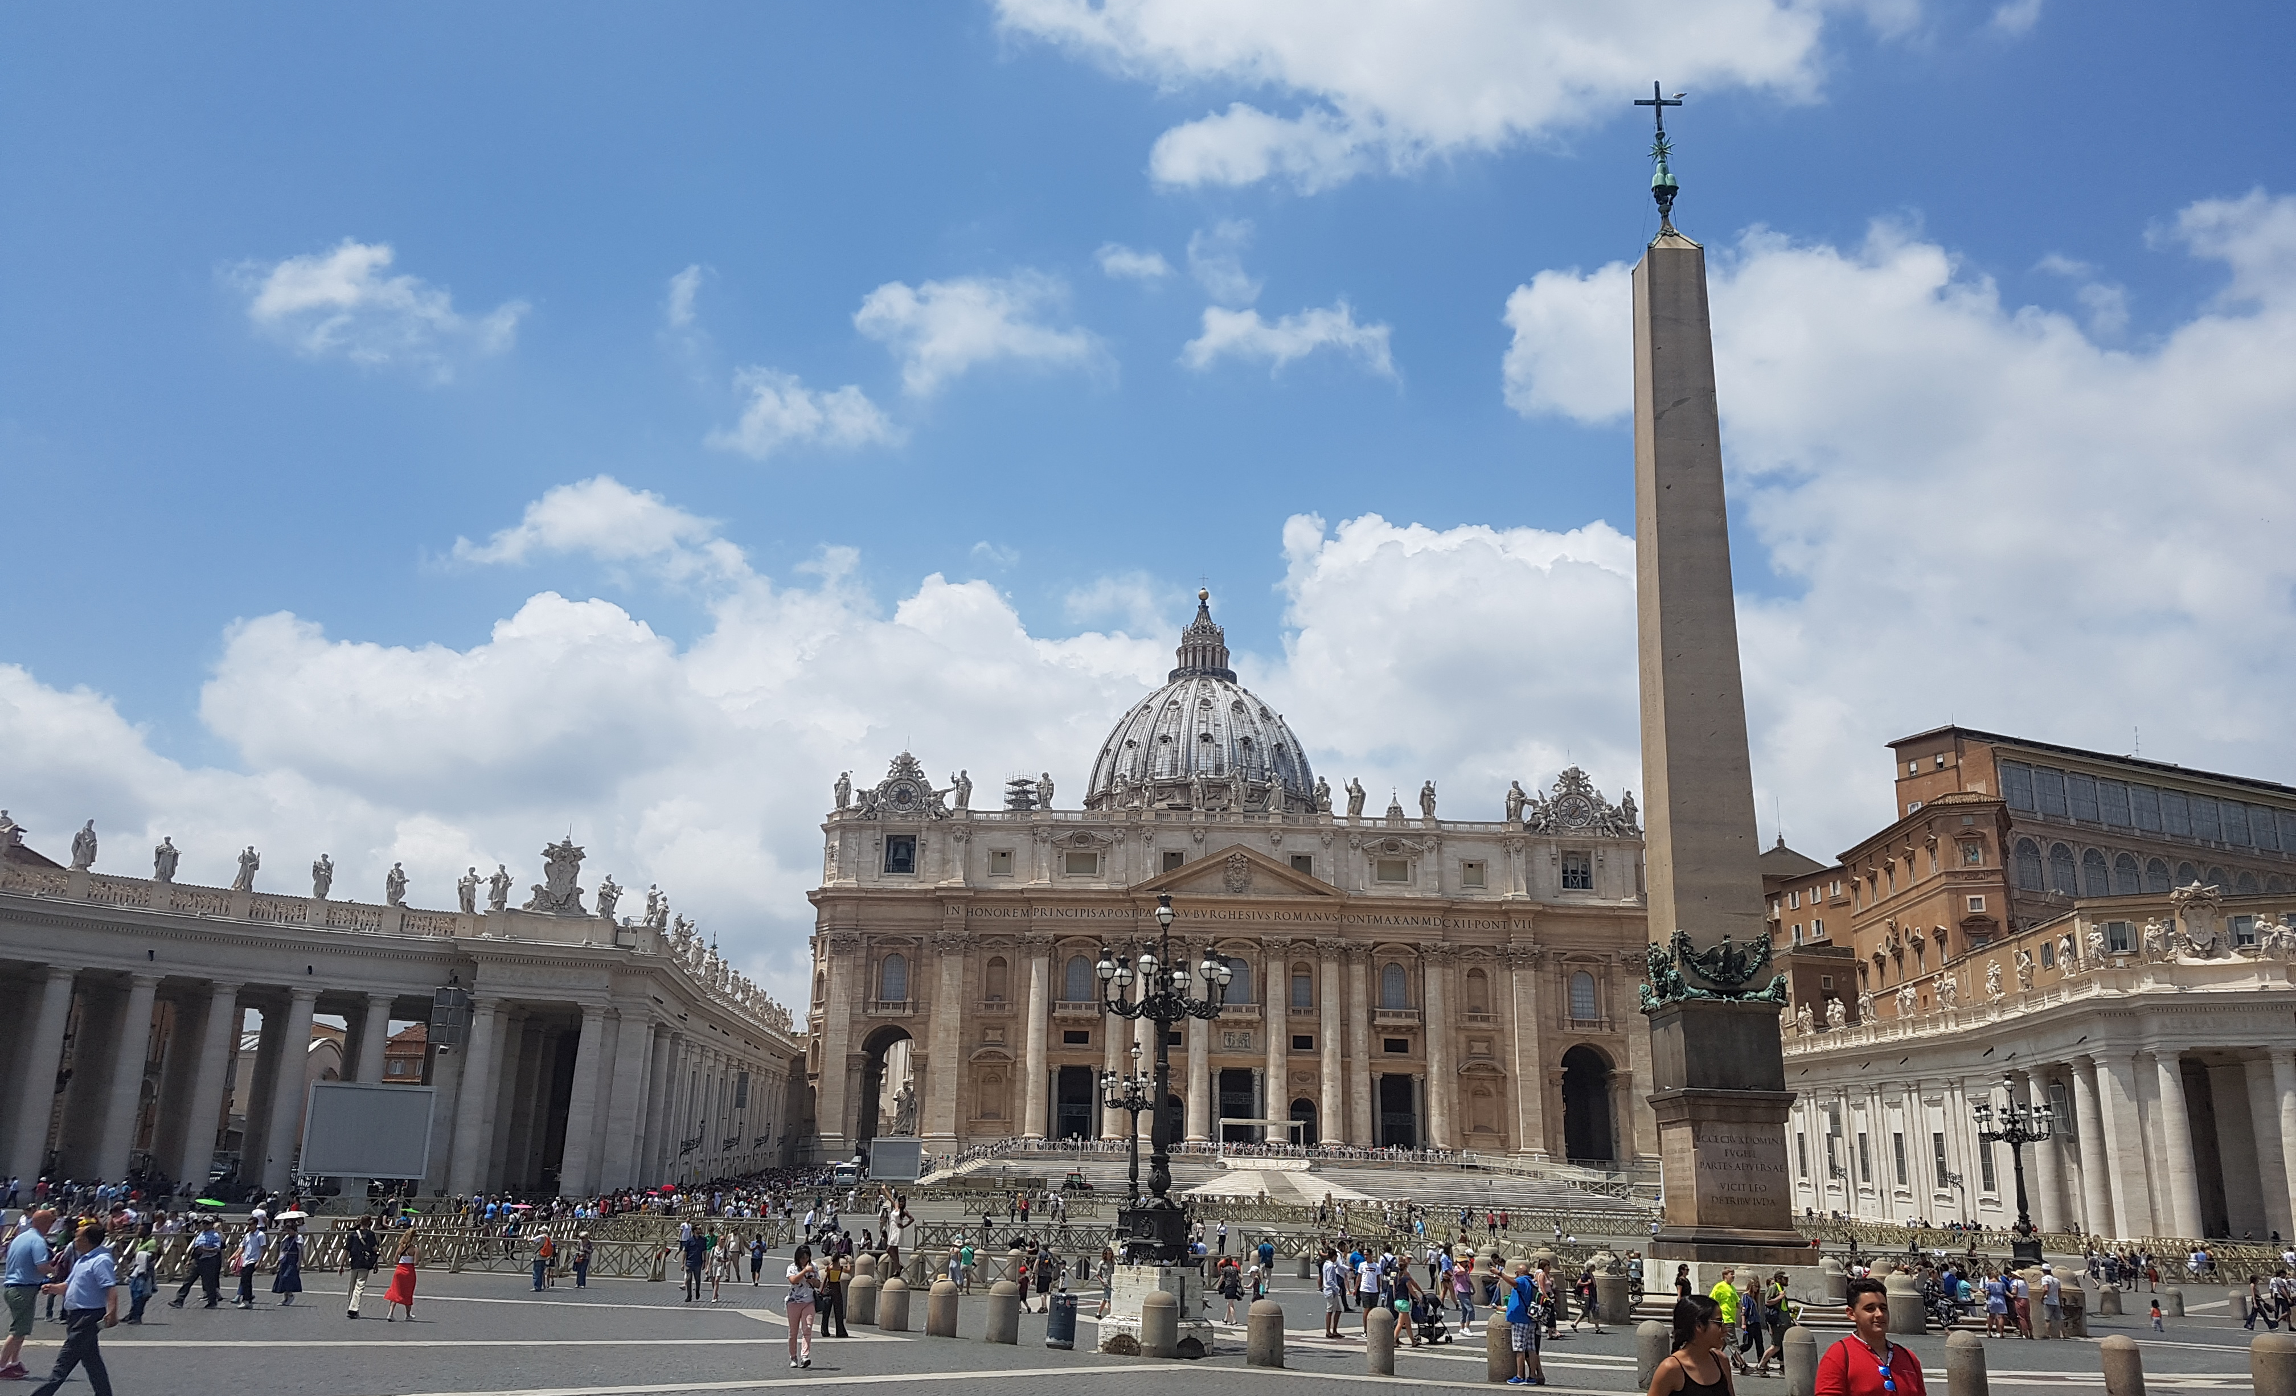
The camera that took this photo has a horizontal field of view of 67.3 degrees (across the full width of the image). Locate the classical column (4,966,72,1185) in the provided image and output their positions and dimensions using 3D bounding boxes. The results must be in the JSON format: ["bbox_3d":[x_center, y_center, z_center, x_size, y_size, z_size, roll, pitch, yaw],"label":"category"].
[{"bbox_3d":[-64.012,22.044,99.816,1.850,12.800,1.850,12,-19,-31],"label":"classical column"}]

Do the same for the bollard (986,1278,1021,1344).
[{"bbox_3d":[-2.605,11.151,31.309,0.580,1.064,0.580,3,-16,-4],"label":"bollard"}]

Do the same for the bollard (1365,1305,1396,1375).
[{"bbox_3d":[3.654,10.137,27.178,0.460,0.976,0.460,-1,-16,7],"label":"bollard"}]

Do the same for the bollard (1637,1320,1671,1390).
[{"bbox_3d":[7.665,9.946,26.133,0.500,0.943,0.500,1,-16,0],"label":"bollard"}]

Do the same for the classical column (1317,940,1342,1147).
[{"bbox_3d":[25.523,47.099,237.941,3.200,27.914,3.200,2,-16,-1],"label":"classical column"}]

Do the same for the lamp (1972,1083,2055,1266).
[{"bbox_3d":[33.329,18.131,66.090,2.750,7.370,2.750,-6,-17,25],"label":"lamp"}]

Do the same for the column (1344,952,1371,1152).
[{"bbox_3d":[29.497,48.288,239.059,3.300,28.300,3.300,2,-15,-1],"label":"column"}]

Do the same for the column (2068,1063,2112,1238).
[{"bbox_3d":[65.182,31.021,118.835,1.750,12.167,1.750,-7,-17,27],"label":"column"}]

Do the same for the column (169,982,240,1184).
[{"bbox_3d":[-53.798,22.489,99.068,1.750,12.167,1.750,9,-17,-27],"label":"column"}]

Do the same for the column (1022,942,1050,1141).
[{"bbox_3d":[-15.178,46.958,238.627,3.300,28.100,3.300,2,-15,-1],"label":"column"}]

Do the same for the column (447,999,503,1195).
[{"bbox_3d":[-44.805,26.558,114.818,2.000,12.880,2.000,2,-16,-1],"label":"column"}]

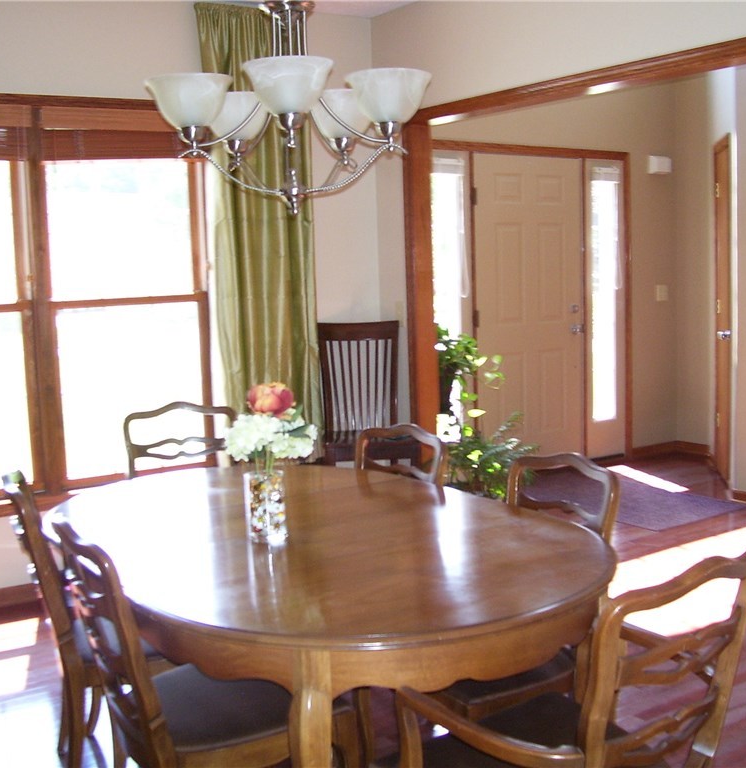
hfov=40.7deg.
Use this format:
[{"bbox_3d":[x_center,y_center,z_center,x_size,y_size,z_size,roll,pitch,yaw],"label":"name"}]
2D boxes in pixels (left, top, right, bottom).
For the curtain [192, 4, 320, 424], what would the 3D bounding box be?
[{"bbox_3d":[-0.521,-0.669,4.789,0.560,2.150,0.120,-6,8,-33],"label":"curtain"}]

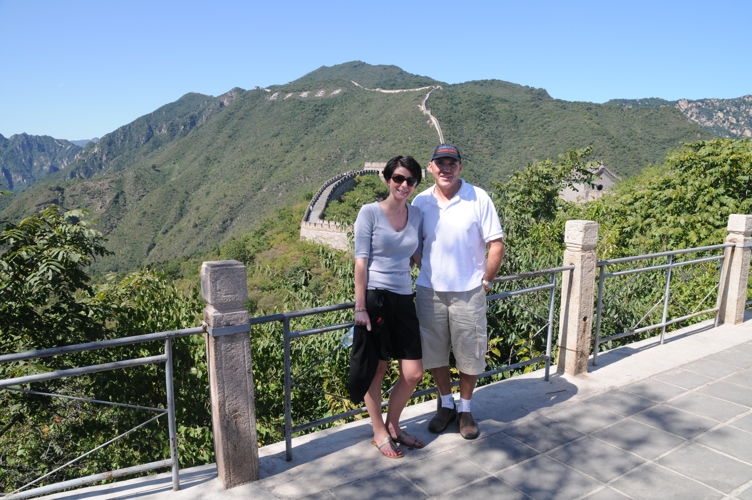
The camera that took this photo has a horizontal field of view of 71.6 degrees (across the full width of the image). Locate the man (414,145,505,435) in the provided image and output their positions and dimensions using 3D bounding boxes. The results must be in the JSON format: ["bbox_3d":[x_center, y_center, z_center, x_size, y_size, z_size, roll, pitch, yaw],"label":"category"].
[{"bbox_3d":[0.512,0.243,3.275,0.580,1.795,0.380,2,8,12],"label":"man"}]

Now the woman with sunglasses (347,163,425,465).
[{"bbox_3d":[0.063,0.317,3.008,0.440,1.715,0.350,-3,9,-23],"label":"woman with sunglasses"}]

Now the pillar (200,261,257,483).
[{"bbox_3d":[-0.759,0.654,2.748,0.180,1.180,0.150,-6,10,-31],"label":"pillar"}]

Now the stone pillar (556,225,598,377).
[{"bbox_3d":[1.612,0.382,4.170,0.182,1.212,0.156,-5,9,-33],"label":"stone pillar"}]

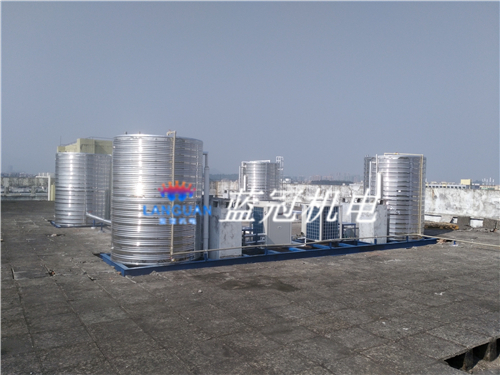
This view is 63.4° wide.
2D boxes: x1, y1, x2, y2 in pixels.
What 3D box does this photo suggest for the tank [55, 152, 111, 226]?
[{"bbox_3d":[-5.564,0.056,13.596,1.750,2.310,1.750,1,1,-22],"label":"tank"}]

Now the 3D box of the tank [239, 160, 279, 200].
[{"bbox_3d":[0.450,0.130,18.020,1.780,2.370,1.780,1,1,0],"label":"tank"}]

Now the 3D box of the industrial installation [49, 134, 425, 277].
[{"bbox_3d":[-0.685,0.208,13.140,8.990,2.570,8.830,1,1,-32],"label":"industrial installation"}]

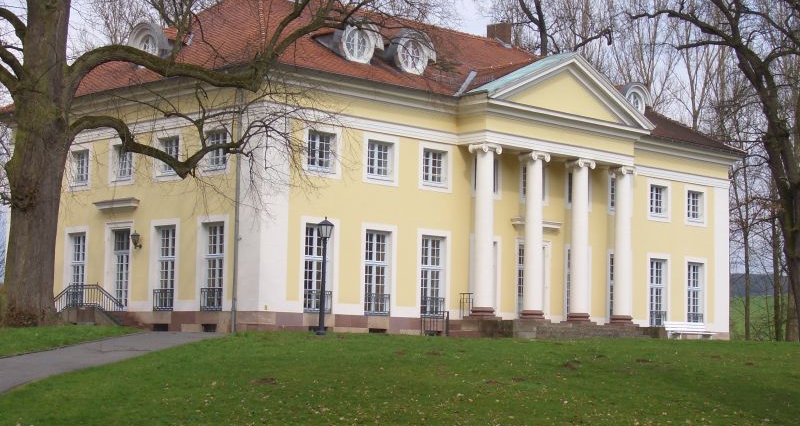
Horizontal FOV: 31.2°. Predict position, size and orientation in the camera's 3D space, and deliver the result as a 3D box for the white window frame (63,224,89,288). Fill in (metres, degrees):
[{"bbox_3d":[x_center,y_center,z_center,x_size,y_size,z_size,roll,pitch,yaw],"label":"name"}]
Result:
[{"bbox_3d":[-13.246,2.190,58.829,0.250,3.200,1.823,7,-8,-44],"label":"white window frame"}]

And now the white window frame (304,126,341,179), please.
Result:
[{"bbox_3d":[-2.847,-2.248,52.450,1.840,1.882,0.220,7,-7,-43],"label":"white window frame"}]

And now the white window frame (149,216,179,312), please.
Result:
[{"bbox_3d":[-8.889,2.006,54.355,0.250,3.486,1.802,7,-8,-44],"label":"white window frame"}]

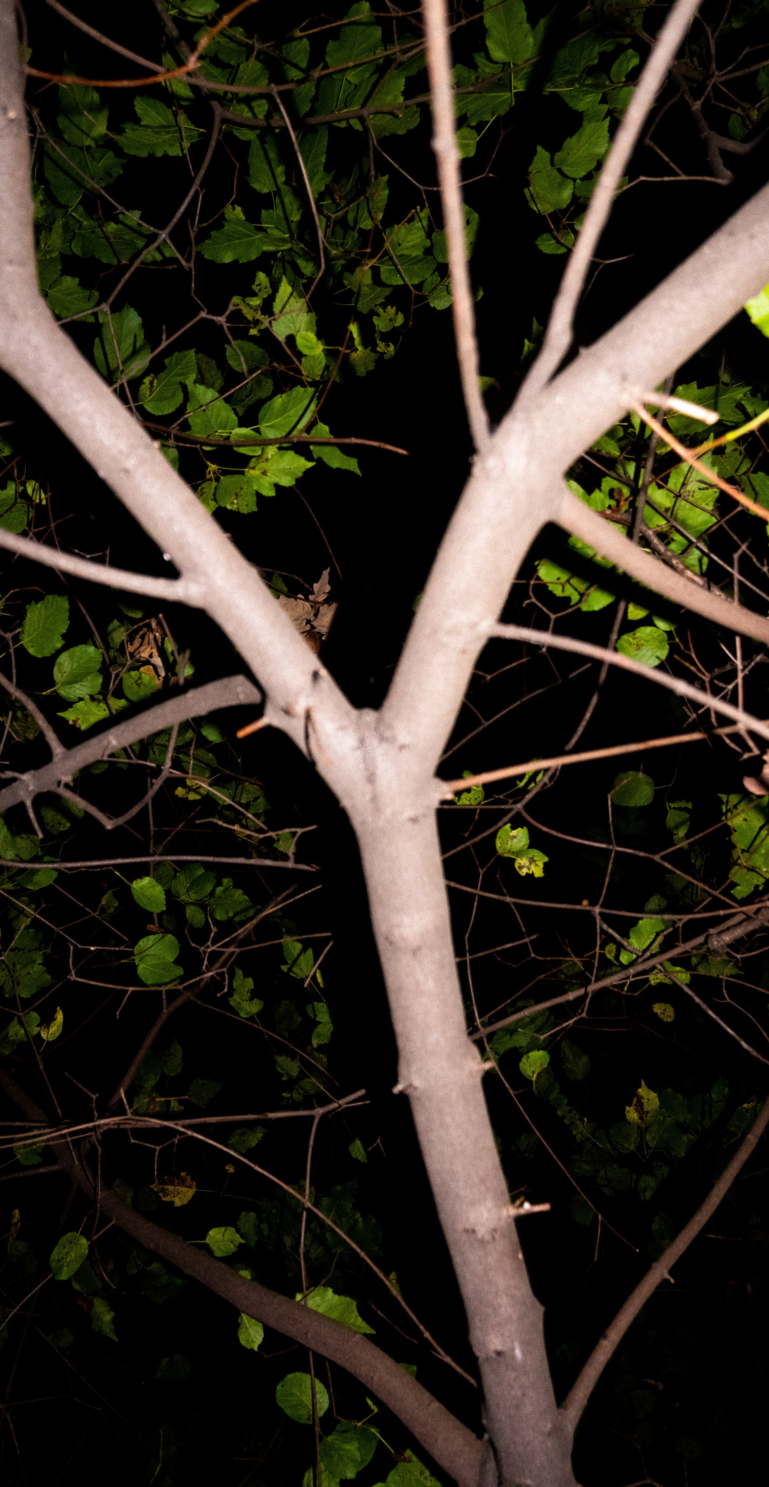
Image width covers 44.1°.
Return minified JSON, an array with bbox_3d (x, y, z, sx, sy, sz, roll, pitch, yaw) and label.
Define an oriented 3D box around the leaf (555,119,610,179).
[{"bbox_3d":[0.313,-0.939,1.500,0.076,0.111,0.022,41,20,-3],"label":"leaf"}]

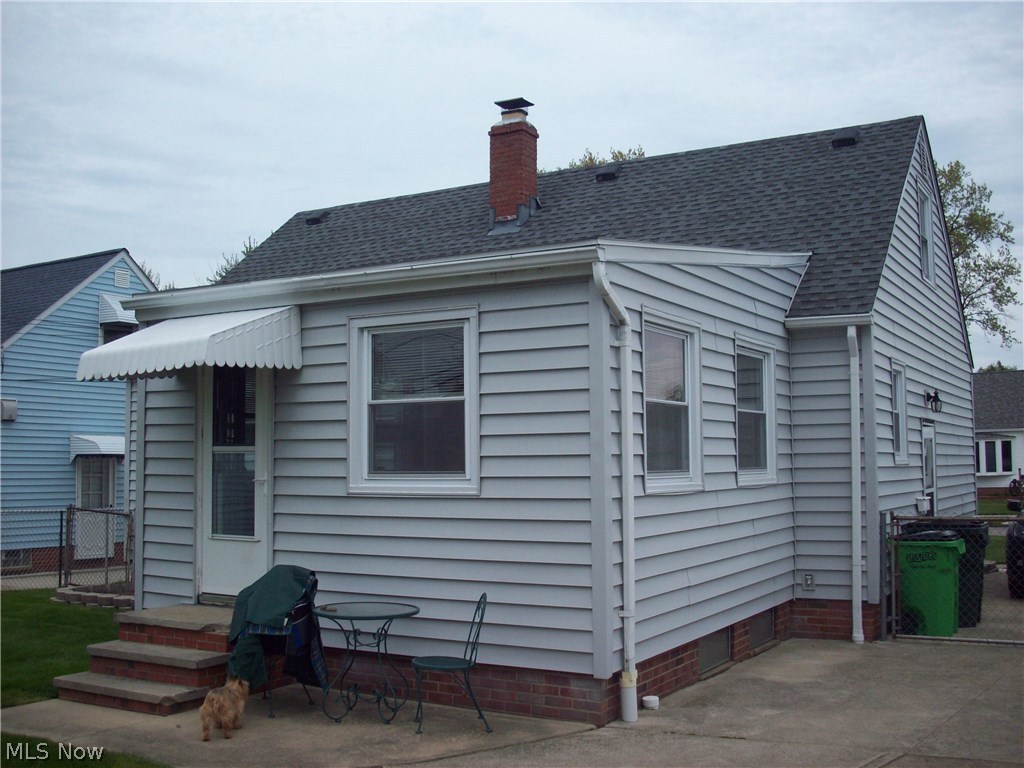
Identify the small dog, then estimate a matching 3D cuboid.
[{"bbox_3d":[-1.839,2.046,6.982,0.200,0.345,0.470,-1,-4,7],"label":"small dog"}]

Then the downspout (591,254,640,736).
[{"bbox_3d":[0.686,0.719,7.279,0.135,3.045,0.420,-3,-5,30],"label":"downspout"}]

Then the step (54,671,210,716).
[{"bbox_3d":[-2.741,2.212,7.858,1.150,0.148,0.410,-3,-5,30],"label":"step"}]

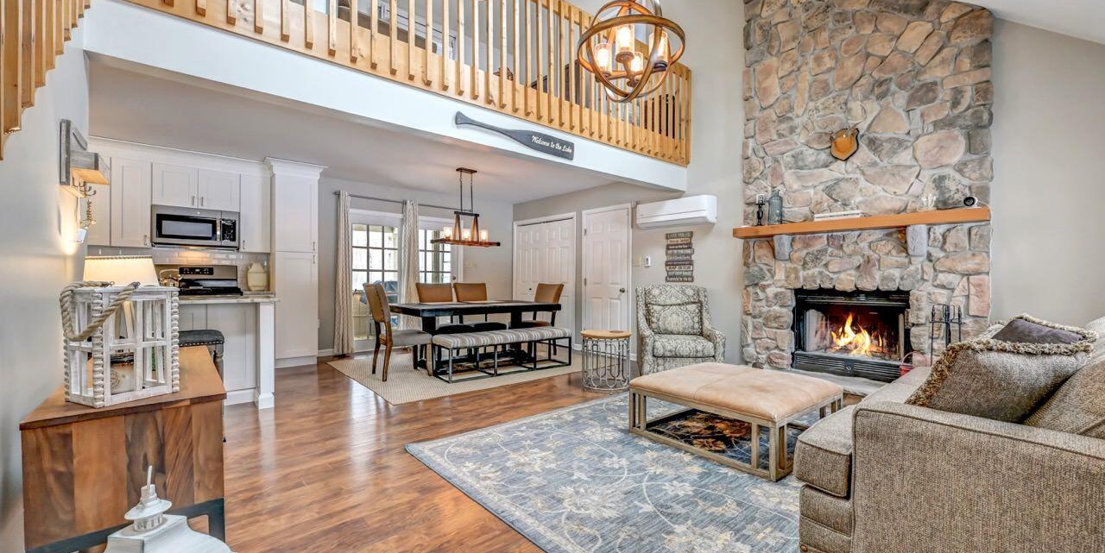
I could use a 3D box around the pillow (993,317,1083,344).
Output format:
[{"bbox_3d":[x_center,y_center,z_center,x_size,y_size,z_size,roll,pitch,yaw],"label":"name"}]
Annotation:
[{"bbox_3d":[2.495,0.433,2.237,0.170,0.430,0.500,18,-4,-10],"label":"pillow"}]

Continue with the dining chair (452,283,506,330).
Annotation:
[{"bbox_3d":[-1.034,0.615,6.141,0.485,1.040,0.620,0,0,-41],"label":"dining chair"}]

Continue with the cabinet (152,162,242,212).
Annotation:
[{"bbox_3d":[-4.032,-0.975,4.901,0.757,0.450,0.340,0,0,-41],"label":"cabinet"}]

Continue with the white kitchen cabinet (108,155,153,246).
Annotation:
[{"bbox_3d":[-4.438,-0.750,4.552,0.318,0.910,0.340,0,0,-41],"label":"white kitchen cabinet"}]

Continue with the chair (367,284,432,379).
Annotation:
[{"bbox_3d":[-1.746,0.600,4.882,0.620,1.040,0.485,0,0,-41],"label":"chair"}]

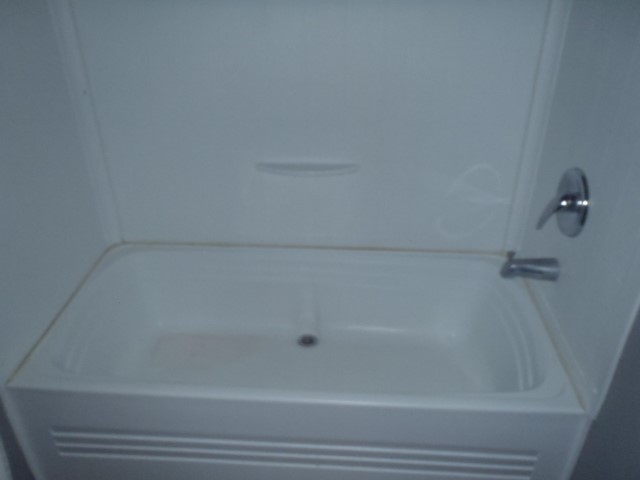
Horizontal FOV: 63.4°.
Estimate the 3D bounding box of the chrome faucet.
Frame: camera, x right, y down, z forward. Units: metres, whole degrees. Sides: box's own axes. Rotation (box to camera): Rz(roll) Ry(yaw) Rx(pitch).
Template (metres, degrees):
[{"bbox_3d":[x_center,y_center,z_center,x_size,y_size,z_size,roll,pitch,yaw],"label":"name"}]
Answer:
[{"bbox_3d":[0.564,0.070,1.387,0.146,0.082,0.060,2,32,3],"label":"chrome faucet"}]

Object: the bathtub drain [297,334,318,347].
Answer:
[{"bbox_3d":[-0.043,0.356,1.830,0.073,0.014,0.073,2,32,3],"label":"bathtub drain"}]

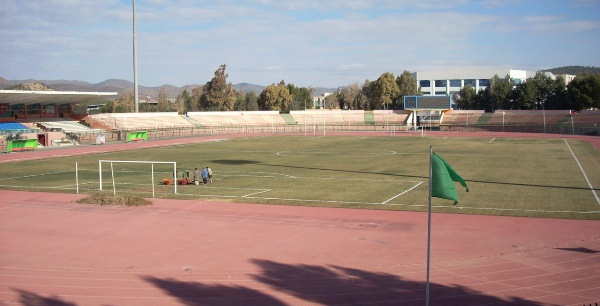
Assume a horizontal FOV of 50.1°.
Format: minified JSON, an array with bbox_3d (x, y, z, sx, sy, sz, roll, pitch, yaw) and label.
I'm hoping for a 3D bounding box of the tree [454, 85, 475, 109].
[{"bbox_3d":[54.360,-15.400,210.050,6.550,14.100,6.220,0,4,0],"label":"tree"}]

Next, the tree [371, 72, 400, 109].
[{"bbox_3d":[28.490,-17.720,214.920,10.060,18.450,9.550,0,4,0],"label":"tree"}]

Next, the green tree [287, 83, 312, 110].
[{"bbox_3d":[0.010,-15.470,213.060,8.300,14.600,7.890,0,4,0],"label":"green tree"}]

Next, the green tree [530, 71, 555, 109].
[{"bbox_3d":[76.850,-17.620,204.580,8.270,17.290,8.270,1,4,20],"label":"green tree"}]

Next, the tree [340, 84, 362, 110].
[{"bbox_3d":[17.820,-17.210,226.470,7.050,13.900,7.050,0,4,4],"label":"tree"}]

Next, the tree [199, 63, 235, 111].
[{"bbox_3d":[-26.340,-18.520,205.660,12.150,19.580,12.150,-1,4,-7],"label":"tree"}]

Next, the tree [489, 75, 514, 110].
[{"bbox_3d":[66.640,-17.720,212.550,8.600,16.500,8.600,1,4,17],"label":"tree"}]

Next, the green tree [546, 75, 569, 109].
[{"bbox_3d":[79.500,-15.970,197.950,6.790,16.500,6.450,0,4,0],"label":"green tree"}]

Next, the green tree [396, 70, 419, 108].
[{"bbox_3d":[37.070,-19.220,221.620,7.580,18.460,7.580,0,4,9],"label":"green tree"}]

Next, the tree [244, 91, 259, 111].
[{"bbox_3d":[-15.850,-14.250,212.140,4.460,12.500,4.240,0,4,0],"label":"tree"}]

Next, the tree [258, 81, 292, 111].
[{"bbox_3d":[-8.020,-15.570,210.040,10.810,15.300,10.270,0,4,0],"label":"tree"}]

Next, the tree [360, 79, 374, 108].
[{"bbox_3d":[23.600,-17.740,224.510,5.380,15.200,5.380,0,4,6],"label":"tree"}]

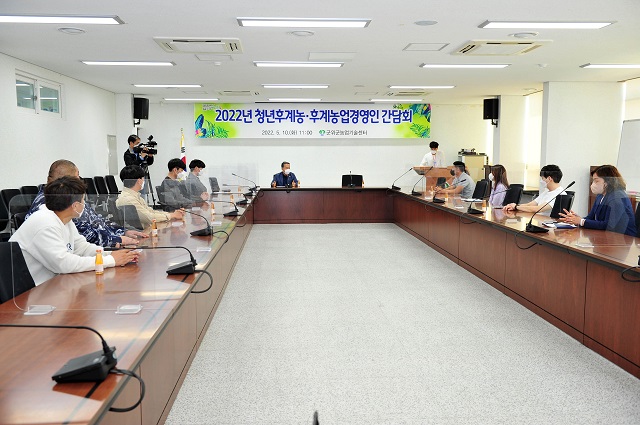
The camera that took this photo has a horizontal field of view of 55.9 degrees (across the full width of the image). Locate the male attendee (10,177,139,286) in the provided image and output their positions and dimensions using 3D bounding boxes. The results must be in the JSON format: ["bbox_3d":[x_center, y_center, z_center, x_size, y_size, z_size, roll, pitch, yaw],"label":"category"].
[{"bbox_3d":[-1.523,0.413,3.724,0.780,1.280,0.550,-1,5,-10],"label":"male attendee"}]

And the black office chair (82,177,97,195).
[{"bbox_3d":[-3.430,-0.019,9.710,0.630,1.020,0.600,0,5,-3],"label":"black office chair"}]

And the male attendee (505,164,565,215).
[{"bbox_3d":[2.760,0.048,7.763,0.870,1.320,0.540,1,6,5],"label":"male attendee"}]

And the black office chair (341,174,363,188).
[{"bbox_3d":[0.726,-0.340,13.495,0.570,0.980,0.600,0,6,-3],"label":"black office chair"}]

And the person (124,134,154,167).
[{"bbox_3d":[-3.152,-0.454,10.541,0.600,1.780,0.550,2,6,18],"label":"person"}]

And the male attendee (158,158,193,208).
[{"bbox_3d":[-1.825,0.006,7.743,0.660,1.340,0.520,0,5,-3],"label":"male attendee"}]

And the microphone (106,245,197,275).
[{"bbox_3d":[-1.042,0.278,3.700,0.570,0.190,0.130,0,6,-3],"label":"microphone"}]

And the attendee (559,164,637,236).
[{"bbox_3d":[2.705,0.195,5.959,0.720,1.300,0.500,-1,5,-6],"label":"attendee"}]

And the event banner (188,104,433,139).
[{"bbox_3d":[-0.165,-2.180,14.374,5.680,0.835,0.020,0,5,-3],"label":"event banner"}]

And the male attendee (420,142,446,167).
[{"bbox_3d":[2.658,-0.777,14.064,0.550,1.720,0.380,1,5,5],"label":"male attendee"}]

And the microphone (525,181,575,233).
[{"bbox_3d":[2.088,-0.060,5.517,0.440,0.450,0.130,0,5,-3],"label":"microphone"}]

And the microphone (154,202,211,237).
[{"bbox_3d":[-1.160,0.047,5.169,0.500,0.300,0.130,0,5,-3],"label":"microphone"}]

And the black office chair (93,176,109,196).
[{"bbox_3d":[-3.611,-0.073,10.552,0.620,1.020,0.580,0,6,-3],"label":"black office chair"}]

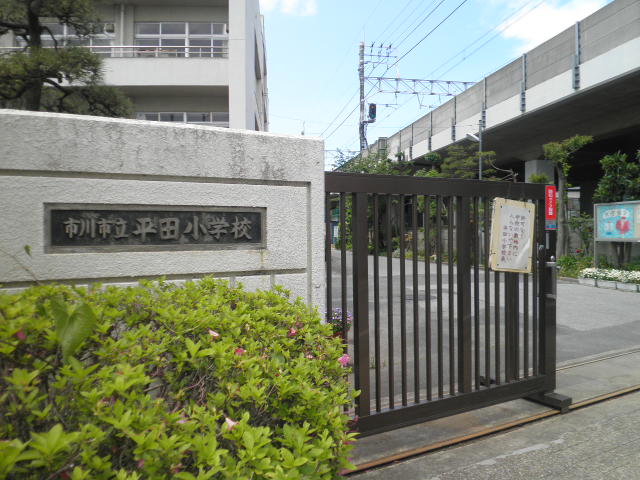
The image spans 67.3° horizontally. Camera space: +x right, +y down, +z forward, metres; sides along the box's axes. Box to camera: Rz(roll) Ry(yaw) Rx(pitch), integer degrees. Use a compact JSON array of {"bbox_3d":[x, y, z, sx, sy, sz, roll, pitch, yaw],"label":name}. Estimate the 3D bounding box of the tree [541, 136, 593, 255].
[{"bbox_3d":[7.518,-1.048,14.640,1.550,4.320,1.400,-1,1,-11],"label":"tree"}]

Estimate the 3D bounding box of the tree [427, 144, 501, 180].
[{"bbox_3d":[6.311,-1.486,20.785,3.200,5.270,3.000,-1,1,-11],"label":"tree"}]

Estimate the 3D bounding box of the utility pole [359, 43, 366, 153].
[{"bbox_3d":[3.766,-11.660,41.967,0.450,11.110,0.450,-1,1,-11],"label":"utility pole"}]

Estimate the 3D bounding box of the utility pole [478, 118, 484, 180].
[{"bbox_3d":[6.338,-1.784,18.802,0.140,5.920,0.140,-1,1,-11],"label":"utility pole"}]

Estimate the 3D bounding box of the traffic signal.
[{"bbox_3d":[4.554,-11.055,41.625,0.650,1.650,0.500,-1,1,-11],"label":"traffic signal"}]

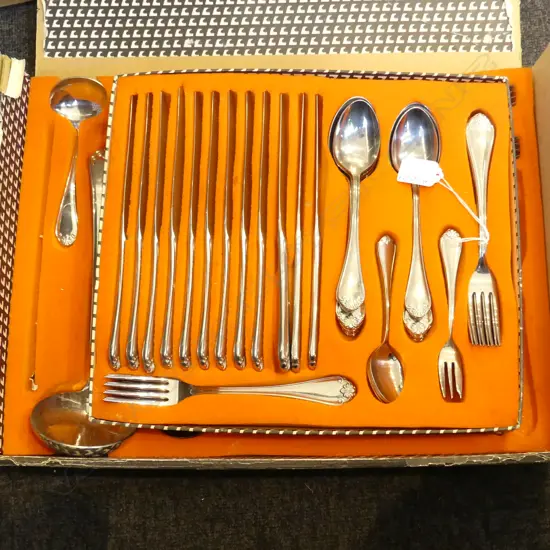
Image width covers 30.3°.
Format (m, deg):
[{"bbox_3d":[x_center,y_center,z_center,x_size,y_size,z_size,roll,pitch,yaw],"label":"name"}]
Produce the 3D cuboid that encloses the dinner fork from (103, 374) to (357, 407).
[{"bbox_3d":[-0.037,0.094,0.833,0.207,0.020,0.026,1,74,0],"label":"dinner fork"}]

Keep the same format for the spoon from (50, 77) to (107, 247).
[{"bbox_3d":[-0.182,-0.103,0.929,0.051,0.036,0.160,1,74,0],"label":"spoon"}]

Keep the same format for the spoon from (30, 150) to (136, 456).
[{"bbox_3d":[-0.163,0.025,0.891,0.090,0.058,0.277,-1,74,0],"label":"spoon"}]

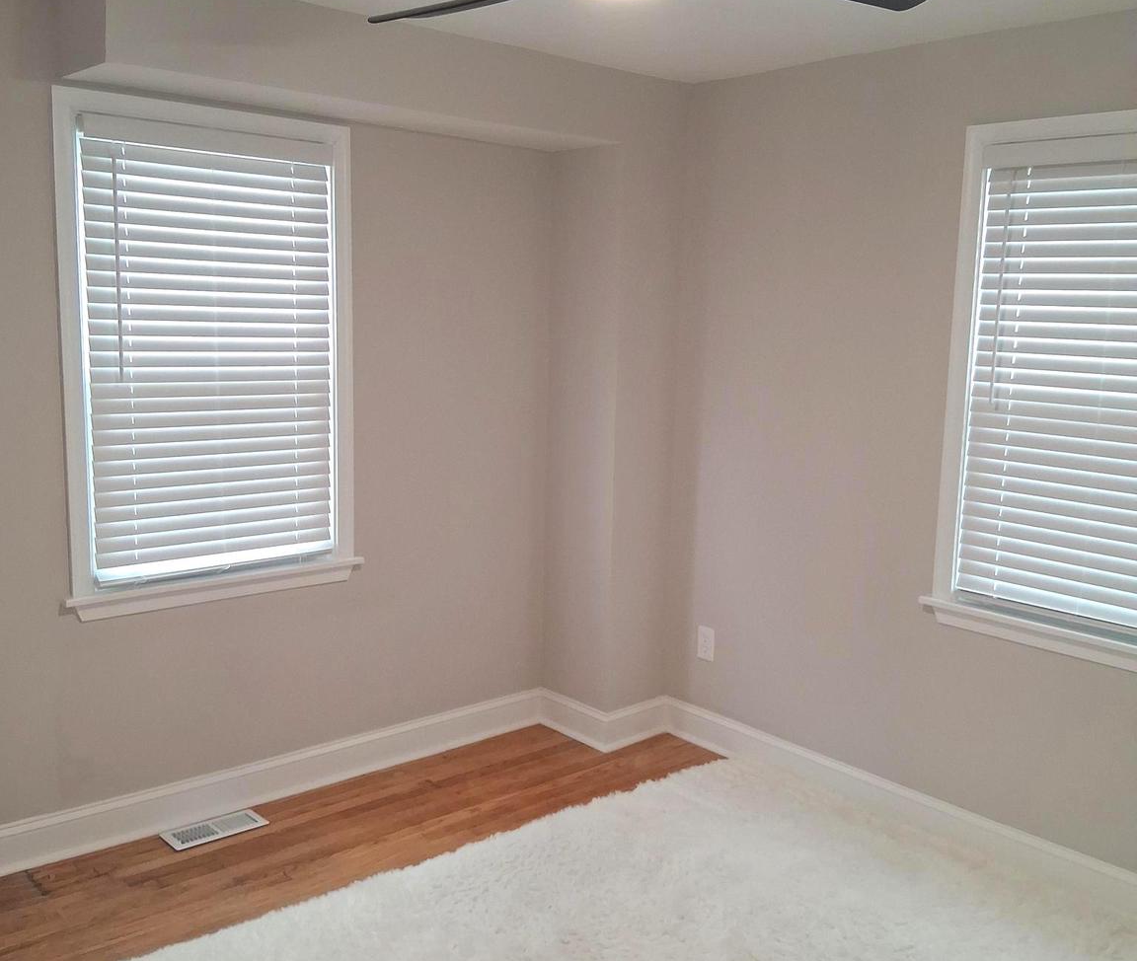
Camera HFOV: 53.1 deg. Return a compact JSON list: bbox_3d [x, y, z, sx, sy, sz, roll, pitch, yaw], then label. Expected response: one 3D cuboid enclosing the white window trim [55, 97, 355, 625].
[{"bbox_3d":[-1.040,-0.352,3.387,0.945,1.458,0.090,-6,11,-40],"label":"white window trim"}]

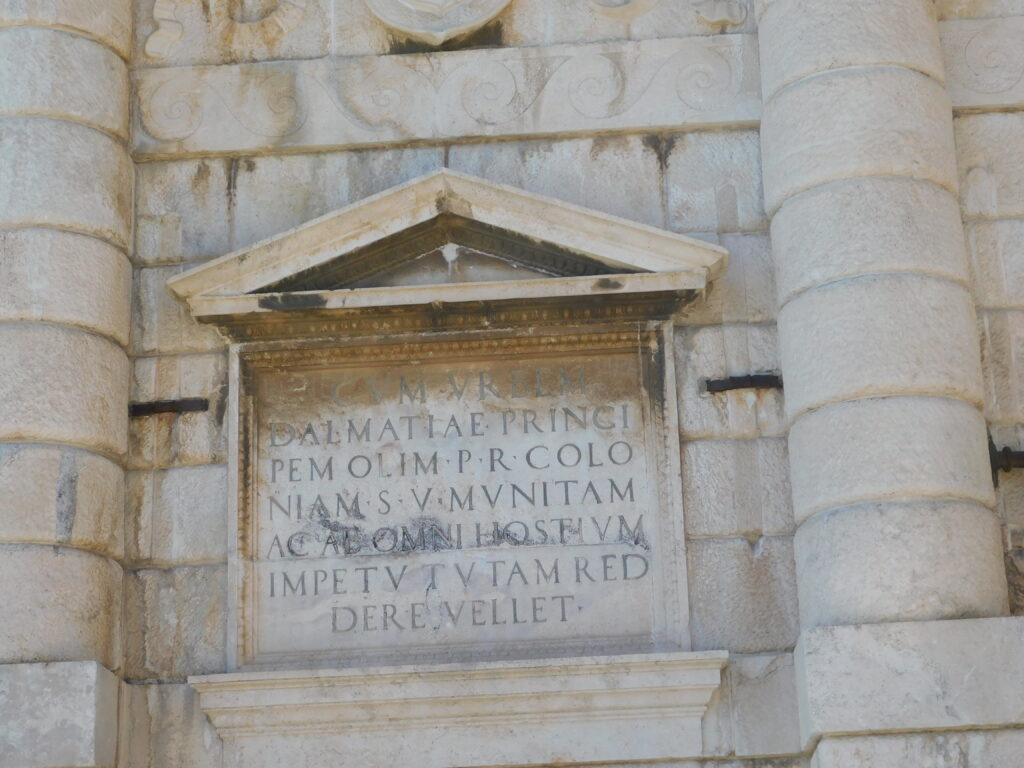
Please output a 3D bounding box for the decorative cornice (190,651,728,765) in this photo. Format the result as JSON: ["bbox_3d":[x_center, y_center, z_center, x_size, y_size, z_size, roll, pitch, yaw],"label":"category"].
[{"bbox_3d":[-0.238,1.573,9.235,2.535,0.450,0.310,-3,-17,2],"label":"decorative cornice"}]

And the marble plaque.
[{"bbox_3d":[-0.297,0.587,10.253,2.375,1.750,0.160,-3,-16,2],"label":"marble plaque"}]

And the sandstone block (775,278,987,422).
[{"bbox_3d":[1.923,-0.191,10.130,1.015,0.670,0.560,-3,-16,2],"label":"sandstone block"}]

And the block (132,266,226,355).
[{"bbox_3d":[-1.700,-0.356,10.146,0.527,0.488,0.310,-3,-17,2],"label":"block"}]

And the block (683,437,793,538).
[{"bbox_3d":[1.186,0.582,10.325,0.540,0.530,0.300,-3,-16,2],"label":"block"}]

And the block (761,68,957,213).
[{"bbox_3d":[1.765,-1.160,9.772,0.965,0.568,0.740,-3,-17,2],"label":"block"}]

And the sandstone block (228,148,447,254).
[{"bbox_3d":[-0.892,-0.918,10.284,1.122,0.606,0.330,-3,-17,2],"label":"sandstone block"}]

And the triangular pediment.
[{"bbox_3d":[-0.345,-0.723,10.473,2.945,0.790,0.410,-3,-16,2],"label":"triangular pediment"}]

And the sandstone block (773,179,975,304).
[{"bbox_3d":[1.893,-0.766,10.298,1.010,0.550,0.560,-3,-16,2],"label":"sandstone block"}]

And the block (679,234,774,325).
[{"bbox_3d":[1.075,-0.499,10.037,0.537,0.488,0.310,-3,-17,2],"label":"block"}]

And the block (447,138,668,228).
[{"bbox_3d":[0.257,-1.034,10.846,1.175,0.610,0.300,-3,-16,2],"label":"block"}]

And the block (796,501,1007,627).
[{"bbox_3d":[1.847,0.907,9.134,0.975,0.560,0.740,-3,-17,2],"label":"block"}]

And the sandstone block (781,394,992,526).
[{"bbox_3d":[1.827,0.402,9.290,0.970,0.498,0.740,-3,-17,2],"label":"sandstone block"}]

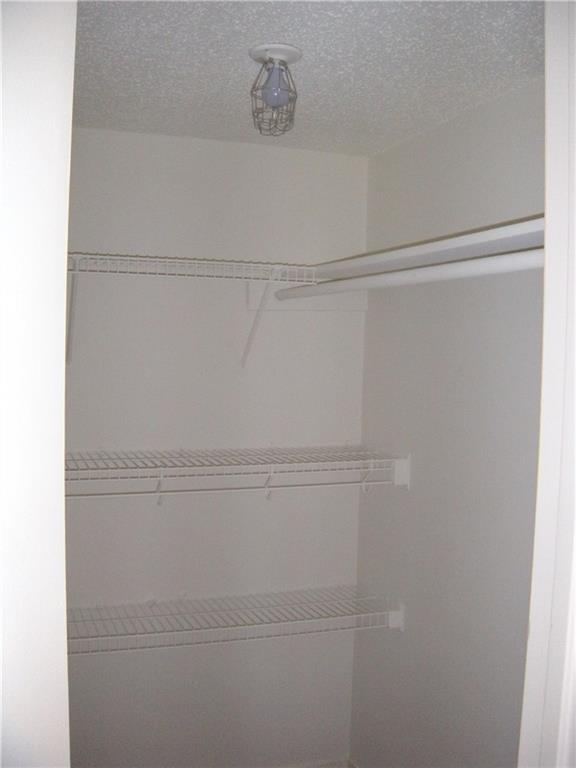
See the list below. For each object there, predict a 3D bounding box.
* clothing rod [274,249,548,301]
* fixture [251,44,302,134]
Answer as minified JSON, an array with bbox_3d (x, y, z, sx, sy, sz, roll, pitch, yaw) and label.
[{"bbox_3d":[0.196,-0.237,1.789,0.030,0.030,1.328,0,3,-19],"label":"clothing rod"},{"bbox_3d":[-0.026,-0.602,1.600,0.113,0.162,0.113,1,3,0],"label":"fixture"}]

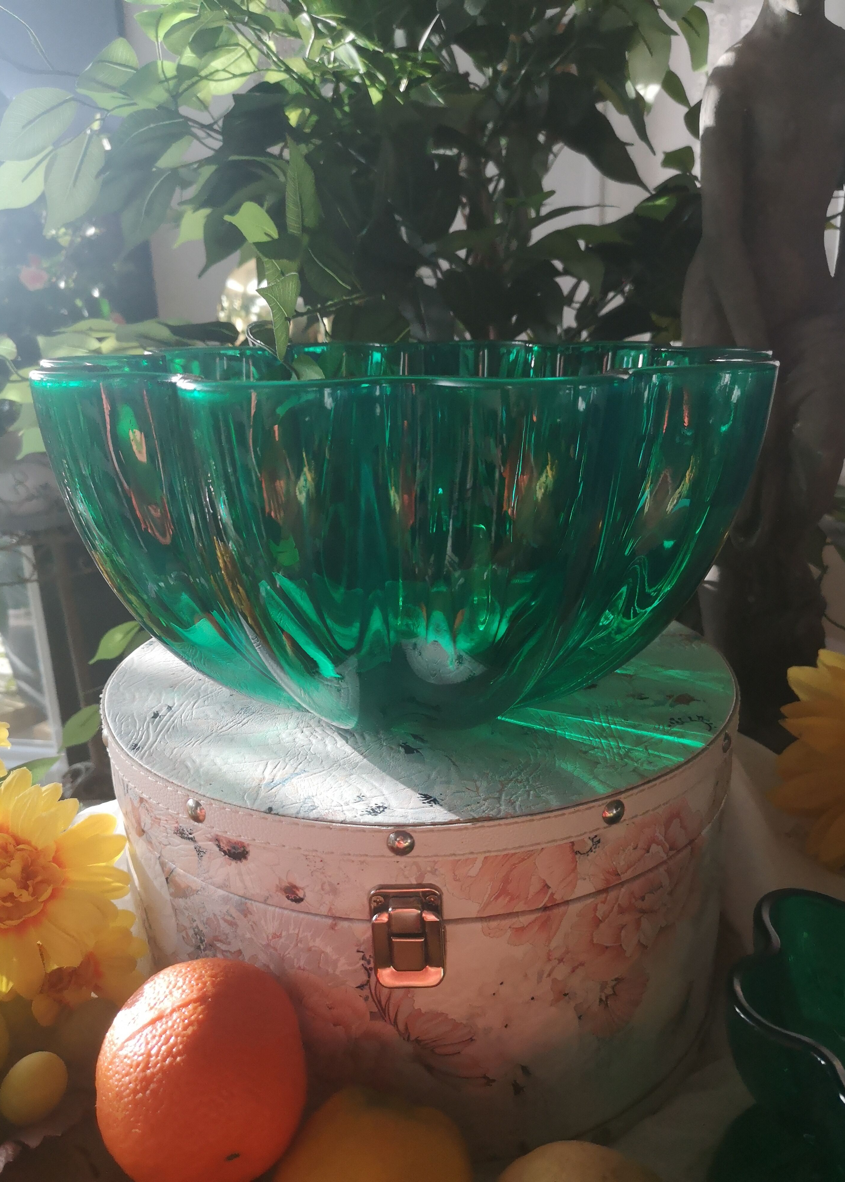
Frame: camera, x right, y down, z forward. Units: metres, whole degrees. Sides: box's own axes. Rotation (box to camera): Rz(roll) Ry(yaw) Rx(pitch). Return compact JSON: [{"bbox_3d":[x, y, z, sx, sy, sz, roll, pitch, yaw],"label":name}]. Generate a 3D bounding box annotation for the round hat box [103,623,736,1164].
[{"bbox_3d":[0.000,0.106,0.478,0.302,0.152,0.303,-1,18,2],"label":"round hat box"}]

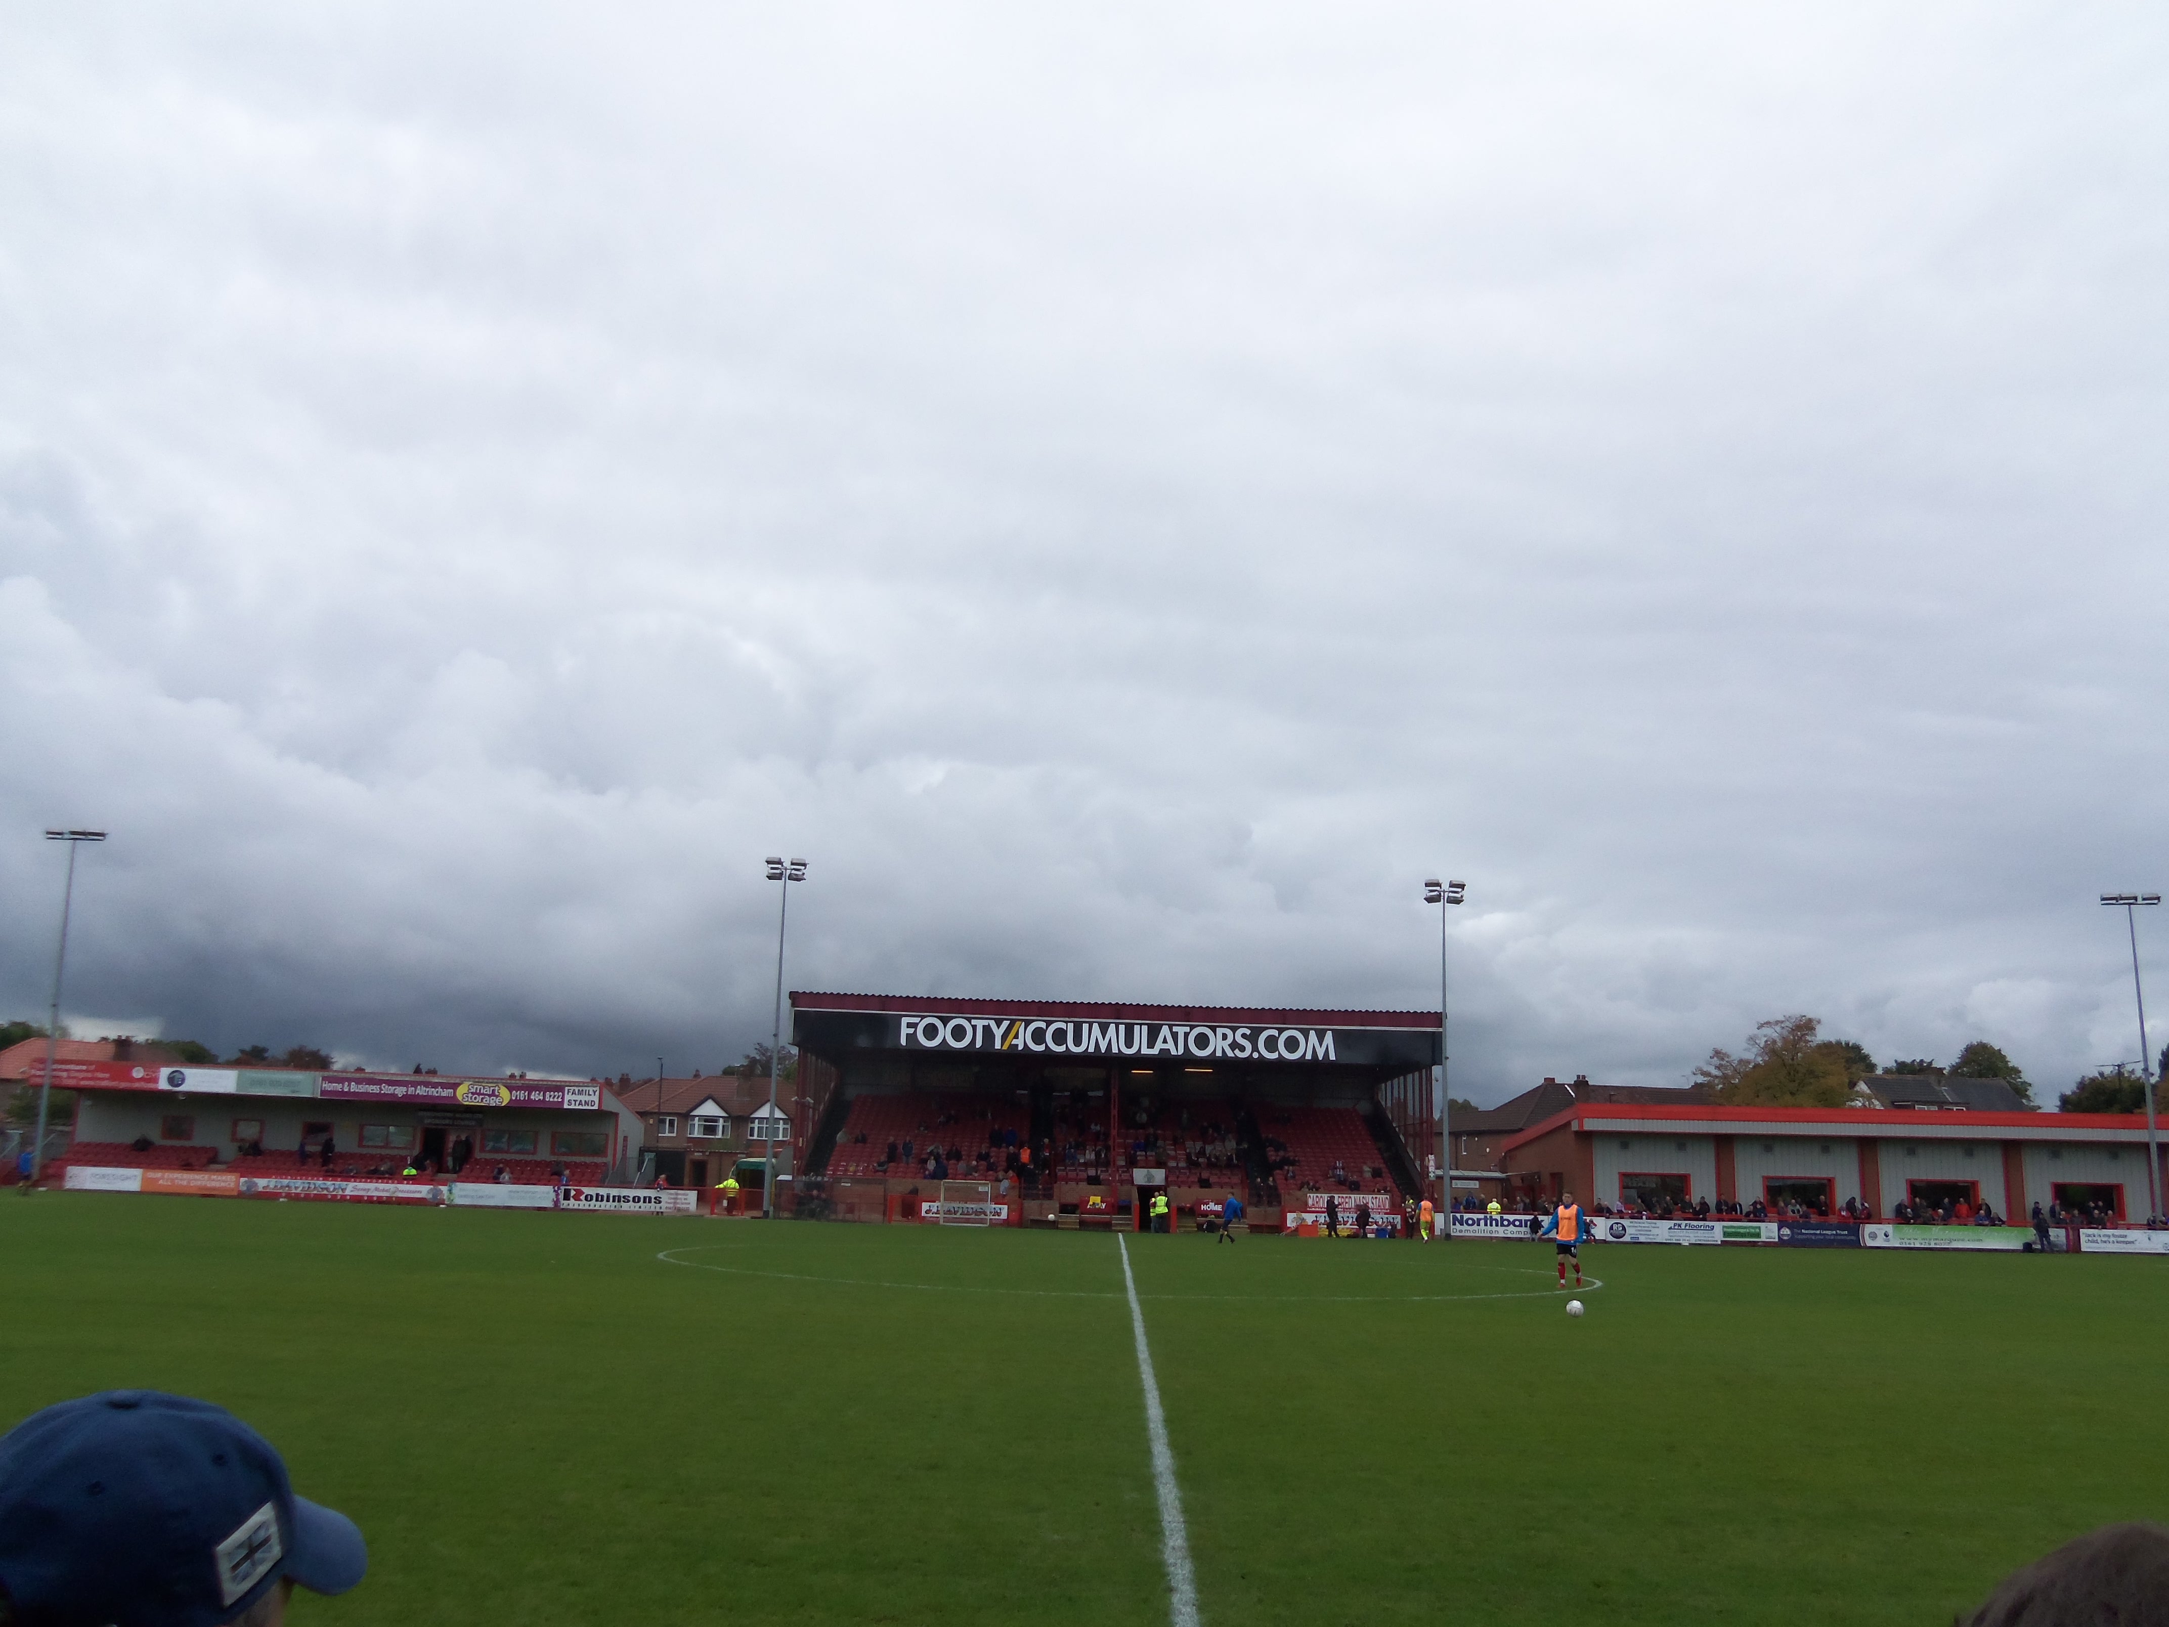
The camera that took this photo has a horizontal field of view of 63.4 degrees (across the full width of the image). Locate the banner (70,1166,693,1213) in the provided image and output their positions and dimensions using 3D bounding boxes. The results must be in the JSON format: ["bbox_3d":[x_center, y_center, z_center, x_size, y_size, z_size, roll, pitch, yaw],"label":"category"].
[{"bbox_3d":[-28.283,15.081,70.346,25.669,1.000,0.120,1,-12,1],"label":"banner"}]

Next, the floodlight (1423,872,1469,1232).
[{"bbox_3d":[14.724,9.796,71.300,1.855,14.572,1.000,1,-12,1],"label":"floodlight"}]

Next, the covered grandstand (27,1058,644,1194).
[{"bbox_3d":[-32.960,14.163,76.544,25.200,5.300,8.600,1,-12,1],"label":"covered grandstand"}]

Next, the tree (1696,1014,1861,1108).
[{"bbox_3d":[42.244,18.833,106.778,10.210,13.217,9.800,1,-12,1],"label":"tree"}]

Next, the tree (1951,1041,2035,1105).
[{"bbox_3d":[67.183,23.755,128.855,8.000,14.183,8.000,1,-12,1],"label":"tree"}]

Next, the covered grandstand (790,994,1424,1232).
[{"bbox_3d":[1.275,13.839,78.834,27.400,9.250,13.500,1,-12,1],"label":"covered grandstand"}]

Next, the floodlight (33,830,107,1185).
[{"bbox_3d":[-43.112,7.984,73.618,2.636,14.903,1.000,4,-12,-9],"label":"floodlight"}]

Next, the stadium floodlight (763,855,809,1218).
[{"bbox_3d":[-12.586,9.008,71.898,1.881,14.792,1.000,1,-12,1],"label":"stadium floodlight"}]

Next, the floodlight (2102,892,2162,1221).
[{"bbox_3d":[43.320,10.412,71.741,2.485,14.575,1.000,-1,-12,11],"label":"floodlight"}]

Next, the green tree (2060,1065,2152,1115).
[{"bbox_3d":[64.988,21.496,110.966,6.900,11.071,6.800,1,-12,1],"label":"green tree"}]

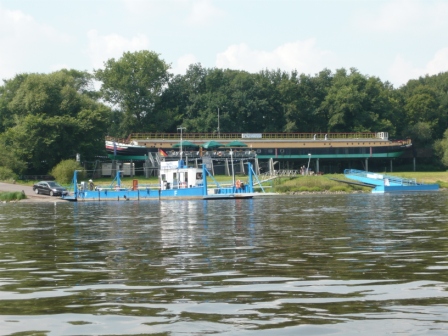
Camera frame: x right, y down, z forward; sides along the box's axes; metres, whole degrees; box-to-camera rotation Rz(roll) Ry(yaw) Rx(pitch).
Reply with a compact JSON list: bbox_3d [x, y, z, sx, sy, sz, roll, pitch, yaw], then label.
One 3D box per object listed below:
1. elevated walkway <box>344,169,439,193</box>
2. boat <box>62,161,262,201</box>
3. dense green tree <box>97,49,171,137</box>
[{"bbox_3d":[18.444,1.383,115.485,9.000,2.700,8.000,-1,-1,-44],"label":"elevated walkway"},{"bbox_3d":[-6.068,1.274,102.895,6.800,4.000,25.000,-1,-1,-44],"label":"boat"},{"bbox_3d":[-19.074,-11.294,212.203,16.000,26.000,15.500,-2,-1,0],"label":"dense green tree"}]

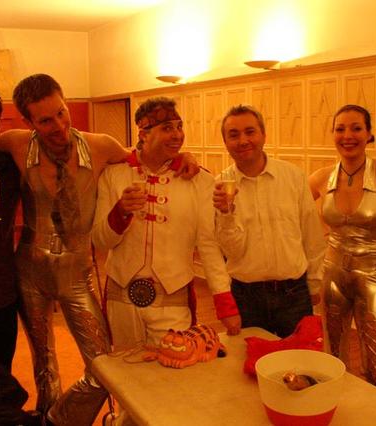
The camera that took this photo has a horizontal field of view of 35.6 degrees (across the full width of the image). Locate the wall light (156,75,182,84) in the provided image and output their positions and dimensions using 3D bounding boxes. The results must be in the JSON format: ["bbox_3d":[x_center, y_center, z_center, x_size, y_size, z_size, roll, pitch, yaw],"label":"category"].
[{"bbox_3d":[-0.244,-1.515,6.675,0.200,0.070,0.370,-7,10,-32],"label":"wall light"}]

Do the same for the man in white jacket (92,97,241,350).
[{"bbox_3d":[-0.088,0.385,2.510,0.600,1.750,0.430,-1,8,3],"label":"man in white jacket"}]

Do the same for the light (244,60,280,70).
[{"bbox_3d":[0.637,-1.319,5.300,0.200,0.070,0.370,-7,10,-32],"label":"light"}]

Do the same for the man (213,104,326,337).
[{"bbox_3d":[0.373,0.361,2.720,0.530,1.710,0.420,-1,8,6],"label":"man"}]

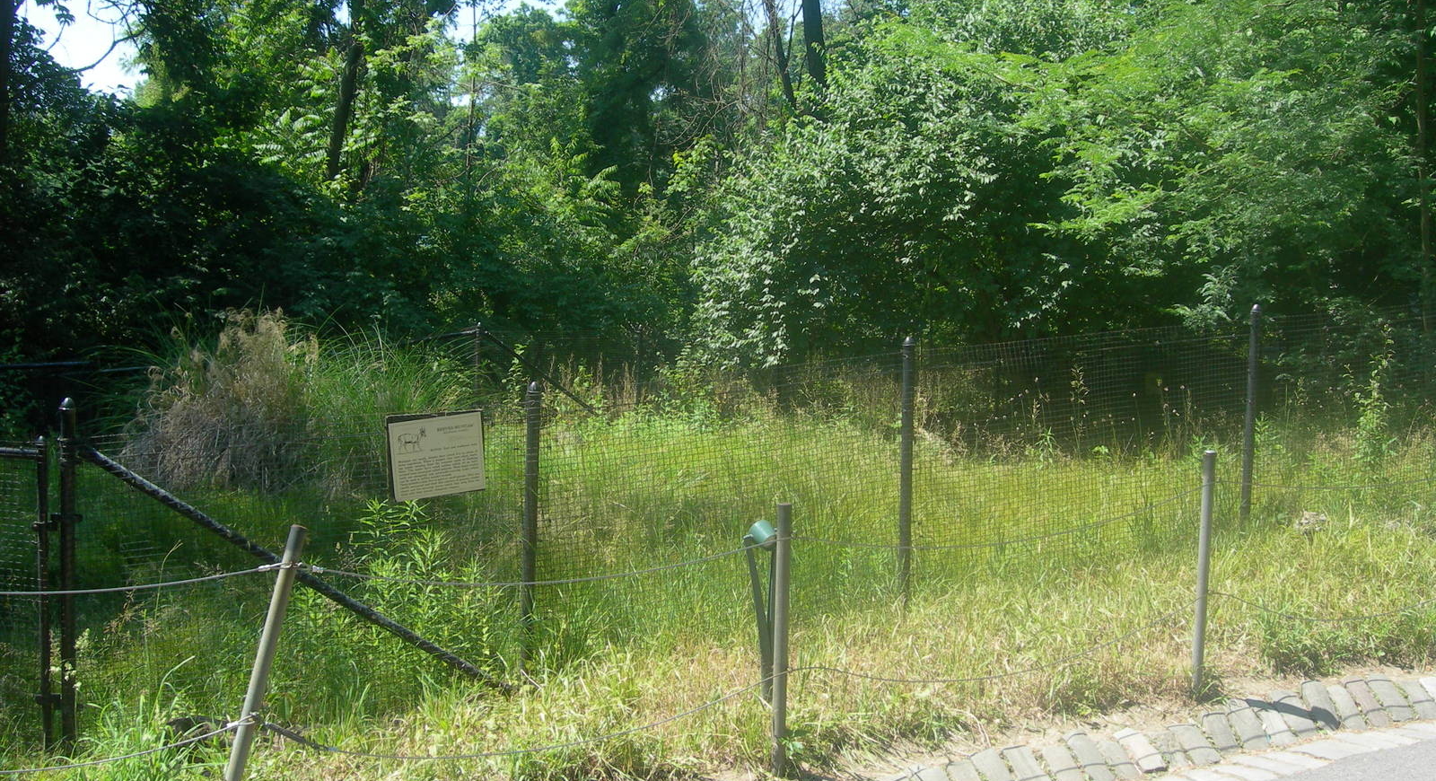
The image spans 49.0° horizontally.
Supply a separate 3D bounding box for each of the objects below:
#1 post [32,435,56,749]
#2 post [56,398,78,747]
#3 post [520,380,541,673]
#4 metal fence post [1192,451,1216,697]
[{"bbox_3d":[-2.278,0.695,5.340,0.039,1.087,0.039,0,4,0],"label":"post"},{"bbox_3d":[-2.171,0.623,5.270,0.052,1.200,0.052,1,4,0],"label":"post"},{"bbox_3d":[-0.710,0.539,5.970,0.052,1.152,0.052,2,4,0],"label":"post"},{"bbox_3d":[1.763,0.664,5.720,0.043,0.888,0.043,2,4,0],"label":"metal fence post"}]

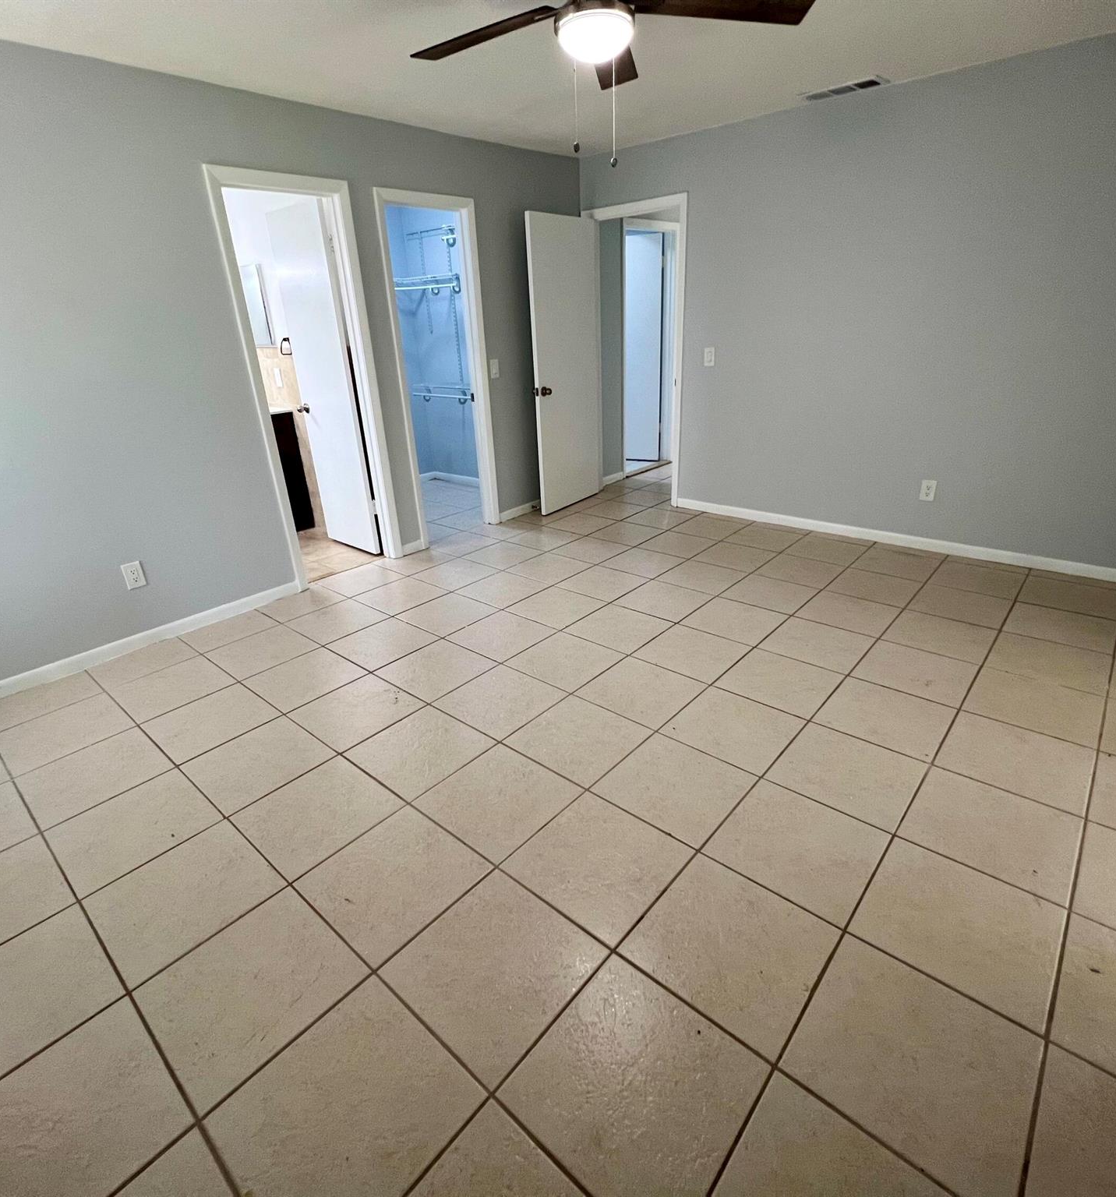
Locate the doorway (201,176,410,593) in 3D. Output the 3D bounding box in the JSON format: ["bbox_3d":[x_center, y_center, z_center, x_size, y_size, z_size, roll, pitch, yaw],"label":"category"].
[{"bbox_3d":[-1.374,-1.120,3.384,0.120,2.100,0.716,21,34,40],"label":"doorway"}]

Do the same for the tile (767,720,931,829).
[{"bbox_3d":[0.993,0.597,2.062,0.409,0.012,0.412,18,31,38],"label":"tile"}]

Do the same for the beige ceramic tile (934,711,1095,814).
[{"bbox_3d":[1.540,0.543,2.020,0.406,0.010,0.406,18,31,38],"label":"beige ceramic tile"}]

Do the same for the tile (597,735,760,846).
[{"bbox_3d":[0.392,0.628,2.014,0.398,0.010,0.398,17,31,38],"label":"tile"}]

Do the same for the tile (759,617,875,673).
[{"bbox_3d":[1.225,0.214,2.823,0.400,0.010,0.400,17,31,38],"label":"tile"}]

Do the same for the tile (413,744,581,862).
[{"bbox_3d":[-0.195,0.663,1.983,0.395,0.012,0.395,19,33,37],"label":"tile"}]

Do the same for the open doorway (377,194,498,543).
[{"bbox_3d":[-0.755,-1.418,3.960,0.120,2.090,0.662,20,33,39],"label":"open doorway"}]

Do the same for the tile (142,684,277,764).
[{"bbox_3d":[-1.410,0.502,2.447,0.398,0.010,0.398,17,31,38],"label":"tile"}]

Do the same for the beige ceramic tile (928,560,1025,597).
[{"bbox_3d":[2.398,-0.102,3.422,0.400,0.010,0.400,17,31,38],"label":"beige ceramic tile"}]

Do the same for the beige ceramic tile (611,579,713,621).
[{"bbox_3d":[0.591,0.013,3.328,0.406,0.010,0.406,18,31,38],"label":"beige ceramic tile"}]

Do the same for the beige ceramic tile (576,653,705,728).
[{"bbox_3d":[0.340,0.378,2.446,0.393,0.010,0.393,17,31,38],"label":"beige ceramic tile"}]

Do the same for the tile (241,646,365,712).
[{"bbox_3d":[-1.145,0.366,2.732,0.400,0.010,0.400,17,31,38],"label":"tile"}]

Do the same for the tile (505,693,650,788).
[{"bbox_3d":[0.078,0.529,2.263,0.398,0.010,0.398,17,31,38],"label":"tile"}]

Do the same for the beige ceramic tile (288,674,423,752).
[{"bbox_3d":[-0.822,0.459,2.463,0.406,0.010,0.406,18,31,38],"label":"beige ceramic tile"}]

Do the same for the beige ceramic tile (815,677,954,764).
[{"bbox_3d":[1.247,0.448,2.284,0.400,0.010,0.400,17,31,38],"label":"beige ceramic tile"}]

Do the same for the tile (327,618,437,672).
[{"bbox_3d":[-0.861,0.221,2.950,0.393,0.010,0.393,17,31,38],"label":"tile"}]

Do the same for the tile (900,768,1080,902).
[{"bbox_3d":[1.229,0.654,1.704,0.393,0.010,0.393,17,31,38],"label":"tile"}]

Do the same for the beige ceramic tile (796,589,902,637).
[{"bbox_3d":[1.493,0.079,3.084,0.406,0.010,0.406,18,31,38],"label":"beige ceramic tile"}]

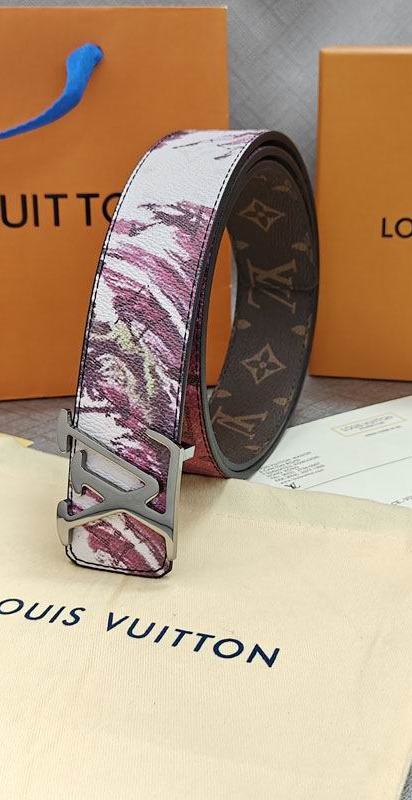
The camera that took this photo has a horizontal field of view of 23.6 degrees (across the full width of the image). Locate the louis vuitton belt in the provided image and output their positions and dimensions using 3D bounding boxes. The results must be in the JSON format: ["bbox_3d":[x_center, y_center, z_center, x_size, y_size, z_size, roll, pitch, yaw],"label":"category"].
[{"bbox_3d":[-0.001,-0.034,0.396,0.045,0.144,0.173,6,20,23],"label":"louis vuitton belt"}]

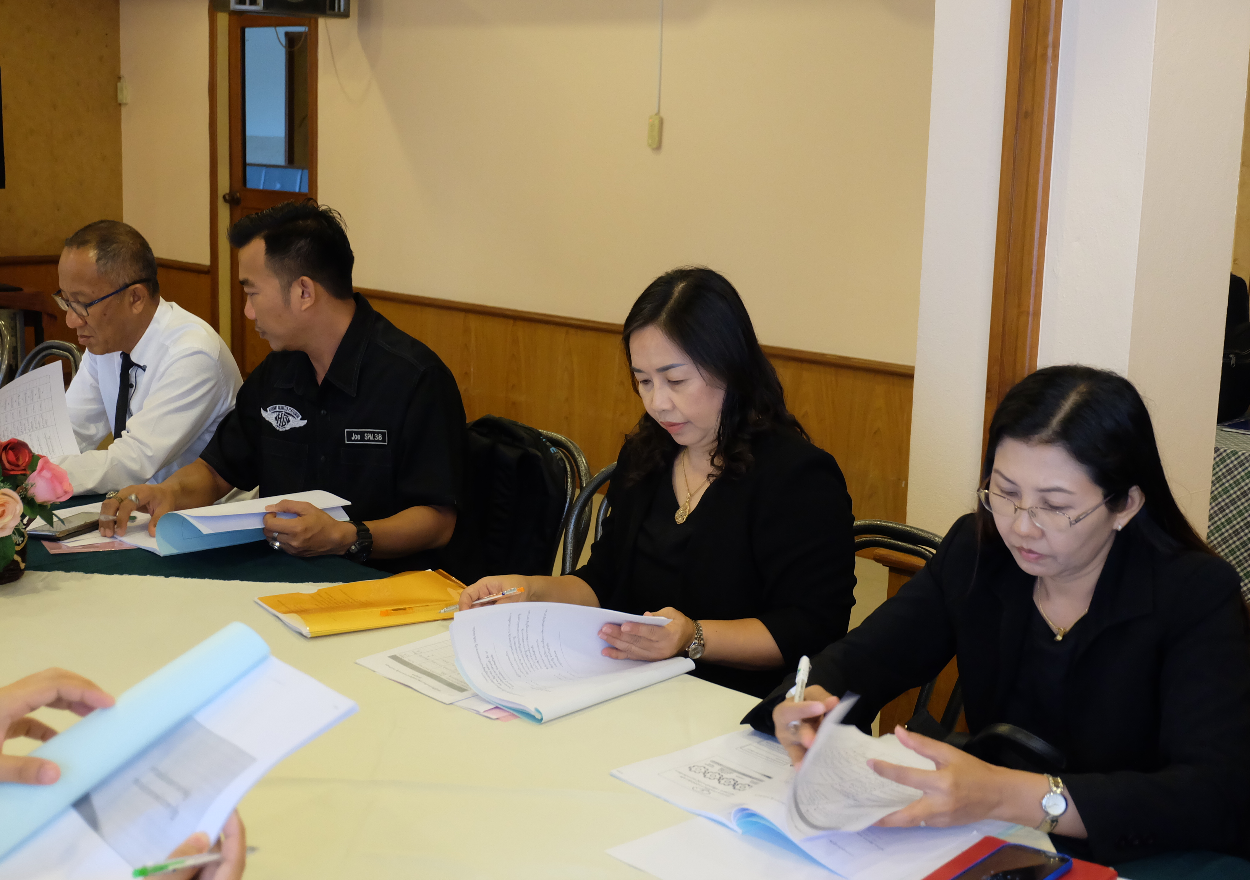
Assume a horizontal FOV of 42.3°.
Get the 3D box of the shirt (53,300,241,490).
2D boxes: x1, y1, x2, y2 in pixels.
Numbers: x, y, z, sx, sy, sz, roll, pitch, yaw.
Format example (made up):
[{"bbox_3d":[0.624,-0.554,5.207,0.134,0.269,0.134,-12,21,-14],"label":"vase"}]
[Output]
[{"bbox_3d":[-0.890,0.000,3.100,0.490,0.530,0.460,10,12,43],"label":"shirt"}]

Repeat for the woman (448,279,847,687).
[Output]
[{"bbox_3d":[0.064,0.386,2.203,0.540,1.220,0.640,9,11,39],"label":"woman"}]

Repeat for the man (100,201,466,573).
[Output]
[{"bbox_3d":[-0.495,0.242,2.761,0.580,1.280,0.660,9,11,39],"label":"man"}]

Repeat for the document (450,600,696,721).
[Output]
[{"bbox_3d":[-0.066,0.249,2.018,0.200,0.110,0.300,8,11,37],"label":"document"}]

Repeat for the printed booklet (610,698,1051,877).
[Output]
[{"bbox_3d":[0.206,0.320,1.647,0.290,0.100,0.390,-6,11,-39],"label":"printed booklet"}]

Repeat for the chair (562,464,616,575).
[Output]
[{"bbox_3d":[-0.086,0.540,2.355,0.460,0.910,0.520,10,12,41],"label":"chair"}]

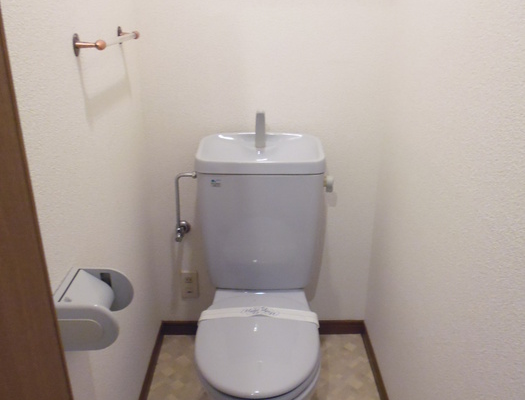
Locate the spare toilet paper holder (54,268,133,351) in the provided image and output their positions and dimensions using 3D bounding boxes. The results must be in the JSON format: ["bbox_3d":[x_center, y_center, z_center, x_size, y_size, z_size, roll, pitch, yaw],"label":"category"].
[{"bbox_3d":[-0.351,0.227,1.027,0.127,0.110,0.148,0,23,-1],"label":"spare toilet paper holder"}]

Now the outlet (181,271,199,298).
[{"bbox_3d":[-0.291,0.348,1.959,0.069,0.120,0.012,0,23,-1],"label":"outlet"}]

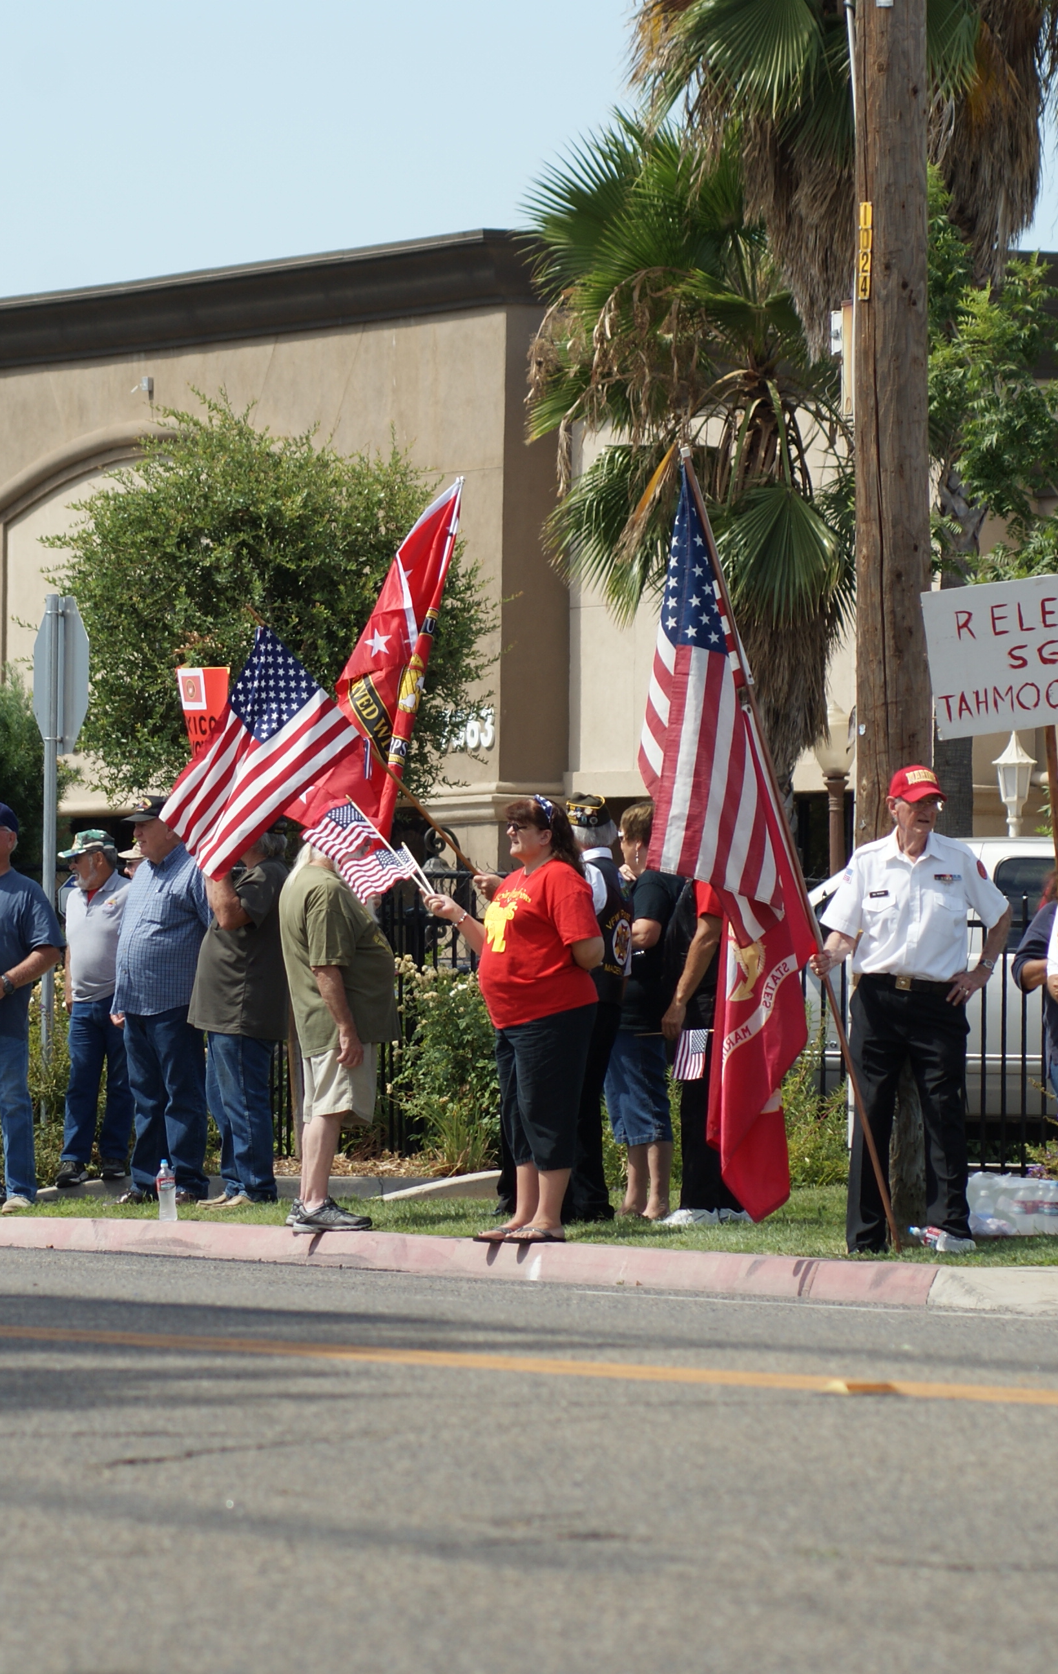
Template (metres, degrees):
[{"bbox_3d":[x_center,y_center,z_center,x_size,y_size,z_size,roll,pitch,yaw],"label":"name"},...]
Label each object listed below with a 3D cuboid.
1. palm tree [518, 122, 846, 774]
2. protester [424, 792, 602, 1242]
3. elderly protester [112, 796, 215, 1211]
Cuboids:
[{"bbox_3d":[1.475,-1.468,84.000,2.900,6.700,2.900,0,0,0],"label":"palm tree"},{"bbox_3d":[-0.026,0.681,46.700,0.620,1.660,0.540,0,-1,-30],"label":"protester"},{"bbox_3d":[-1.643,0.733,56.300,0.440,1.830,0.540,0,-1,-38],"label":"elderly protester"}]

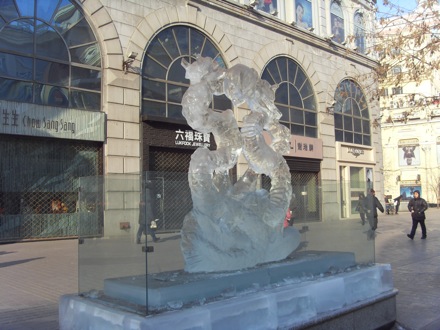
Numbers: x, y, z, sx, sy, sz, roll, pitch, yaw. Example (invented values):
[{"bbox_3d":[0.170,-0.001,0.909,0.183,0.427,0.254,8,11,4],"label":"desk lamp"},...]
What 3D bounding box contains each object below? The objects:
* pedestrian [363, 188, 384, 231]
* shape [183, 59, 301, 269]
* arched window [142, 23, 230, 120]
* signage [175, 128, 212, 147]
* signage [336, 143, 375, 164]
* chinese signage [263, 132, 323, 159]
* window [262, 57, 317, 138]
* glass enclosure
[{"bbox_3d":[6.204,1.823,20.256,0.500,1.712,0.550,1,-4,-30],"label":"pedestrian"},{"bbox_3d":[0.256,0.027,5.016,0.500,1.940,1.550,-4,-5,45],"label":"shape"},{"bbox_3d":[-1.419,-4.035,22.225,0.350,4.485,5.417,-4,-5,44],"label":"arched window"},{"bbox_3d":[-1.120,-1.150,22.017,0.120,0.719,2.177,-4,-5,44],"label":"signage"},{"bbox_3d":[8.946,-0.721,32.147,0.300,1.144,4.911,-4,-5,44],"label":"signage"},{"bbox_3d":[3.983,-1.027,27.096,0.300,1.154,6.227,-4,-5,44],"label":"chinese signage"},{"bbox_3d":[3.685,-3.799,27.396,0.350,4.404,5.468,-4,-5,44],"label":"window"},{"bbox_3d":[0.310,0.629,4.936,0.937,0.977,3.250,-4,-5,45],"label":"glass enclosure"}]

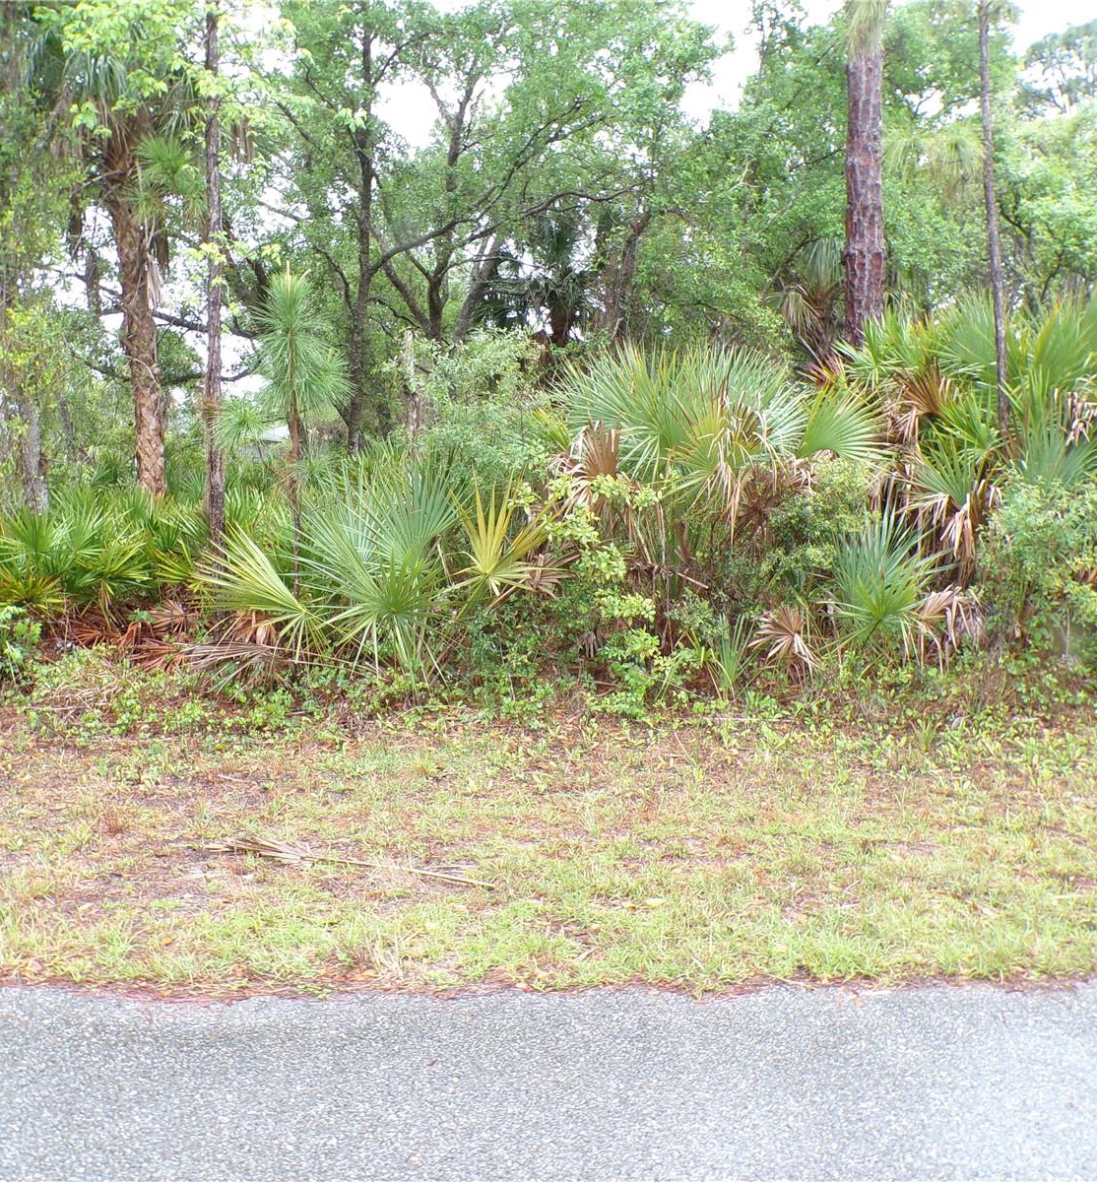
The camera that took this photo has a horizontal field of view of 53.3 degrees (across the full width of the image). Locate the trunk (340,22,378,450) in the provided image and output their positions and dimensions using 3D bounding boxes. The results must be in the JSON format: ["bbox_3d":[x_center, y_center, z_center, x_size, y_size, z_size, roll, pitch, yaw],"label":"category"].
[{"bbox_3d":[-2.922,-4.880,16.831,0.500,7.130,0.420,1,7,0],"label":"trunk"}]

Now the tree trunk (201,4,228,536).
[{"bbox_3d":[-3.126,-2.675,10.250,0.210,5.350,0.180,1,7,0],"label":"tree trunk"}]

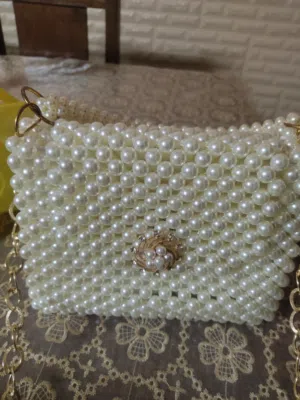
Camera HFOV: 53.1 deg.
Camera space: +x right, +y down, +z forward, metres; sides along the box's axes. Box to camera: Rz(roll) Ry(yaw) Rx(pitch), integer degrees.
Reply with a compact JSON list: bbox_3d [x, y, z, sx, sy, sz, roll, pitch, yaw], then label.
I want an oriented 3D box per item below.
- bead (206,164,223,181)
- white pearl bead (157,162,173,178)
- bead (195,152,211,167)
[{"bbox_3d":[0.040,-0.017,0.186,0.010,0.010,0.010,6,32,5],"label":"bead"},{"bbox_3d":[0.009,-0.019,0.190,0.010,0.010,0.010,6,32,5],"label":"white pearl bead"},{"bbox_3d":[0.033,-0.025,0.186,0.010,0.010,0.010,6,32,5],"label":"bead"}]

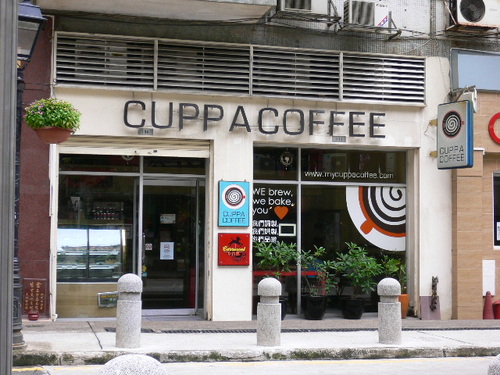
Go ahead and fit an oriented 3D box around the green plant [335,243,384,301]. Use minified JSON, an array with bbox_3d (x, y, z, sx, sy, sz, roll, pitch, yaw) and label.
[{"bbox_3d":[1.738,1.327,14.092,0.770,0.892,0.700,0,-3,0],"label":"green plant"}]

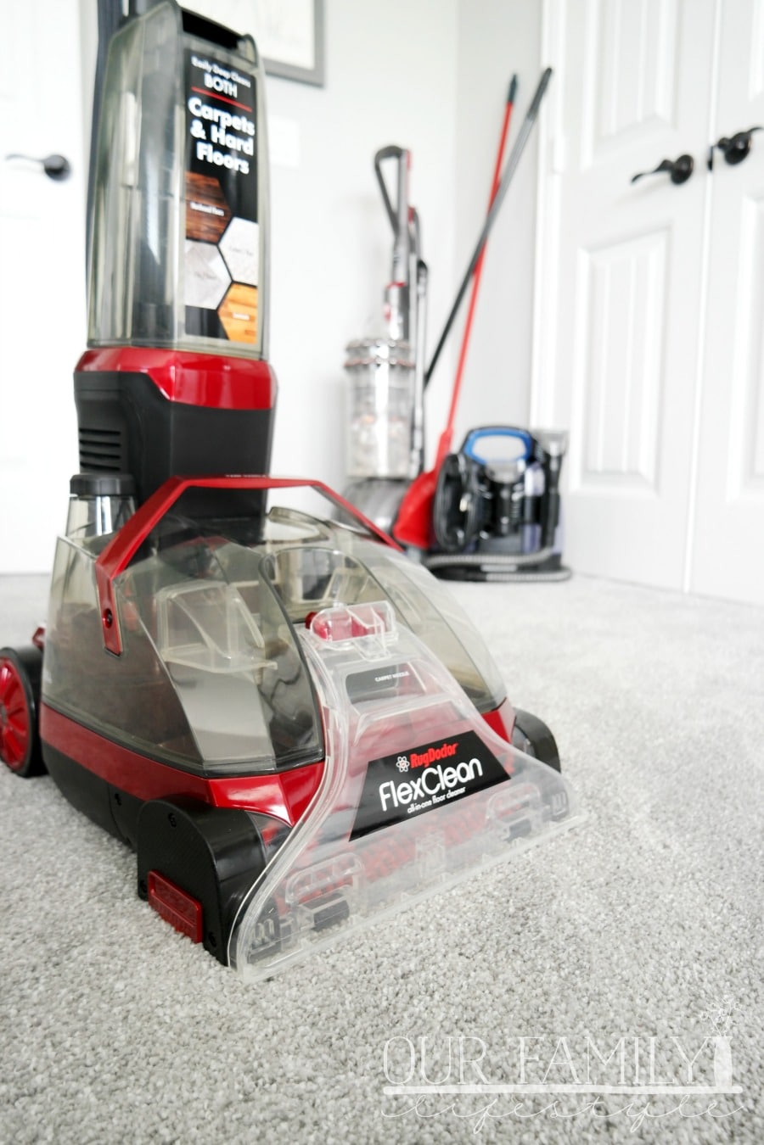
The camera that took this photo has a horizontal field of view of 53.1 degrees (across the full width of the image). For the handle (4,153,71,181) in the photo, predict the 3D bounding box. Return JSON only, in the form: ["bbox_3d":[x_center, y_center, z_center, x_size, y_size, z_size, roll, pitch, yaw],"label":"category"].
[{"bbox_3d":[-0.781,-0.942,1.743,0.145,0.062,0.060,-4,10,-25],"label":"handle"}]

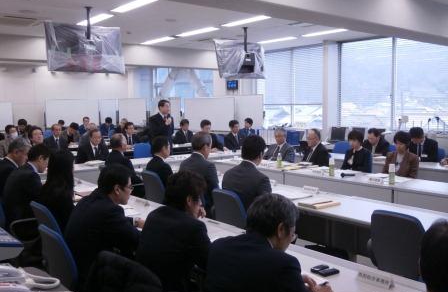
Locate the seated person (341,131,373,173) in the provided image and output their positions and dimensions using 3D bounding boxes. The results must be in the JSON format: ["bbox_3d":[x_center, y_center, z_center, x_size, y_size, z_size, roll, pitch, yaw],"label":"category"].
[{"bbox_3d":[1.683,0.396,6.265,0.780,1.190,0.480,-5,7,-40],"label":"seated person"}]

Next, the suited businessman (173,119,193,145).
[{"bbox_3d":[-0.994,0.000,11.594,0.500,1.300,0.680,-4,5,-33],"label":"suited businessman"}]

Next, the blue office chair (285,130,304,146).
[{"bbox_3d":[1.666,0.160,11.042,0.580,1.033,0.580,3,6,38],"label":"blue office chair"}]

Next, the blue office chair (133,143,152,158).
[{"bbox_3d":[-1.378,0.415,8.518,0.570,0.900,0.580,-4,6,-38],"label":"blue office chair"}]

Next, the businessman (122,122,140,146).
[{"bbox_3d":[-2.030,0.127,10.197,0.520,1.256,0.780,-4,6,-38],"label":"businessman"}]

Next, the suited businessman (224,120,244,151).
[{"bbox_3d":[0.190,0.124,9.809,0.500,1.300,0.680,-4,6,-37],"label":"suited businessman"}]

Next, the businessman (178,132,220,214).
[{"bbox_3d":[-0.126,0.520,4.940,0.780,1.325,0.540,-4,6,-38],"label":"businessman"}]

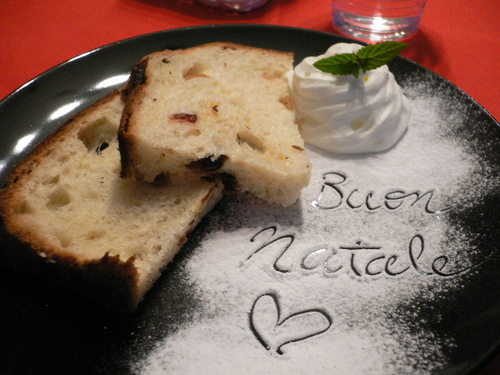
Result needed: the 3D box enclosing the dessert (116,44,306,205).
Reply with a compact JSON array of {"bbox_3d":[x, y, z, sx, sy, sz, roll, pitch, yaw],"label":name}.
[{"bbox_3d":[-0.016,-0.036,0.250,0.081,0.025,0.087,6,43,-9],"label":"dessert"}]

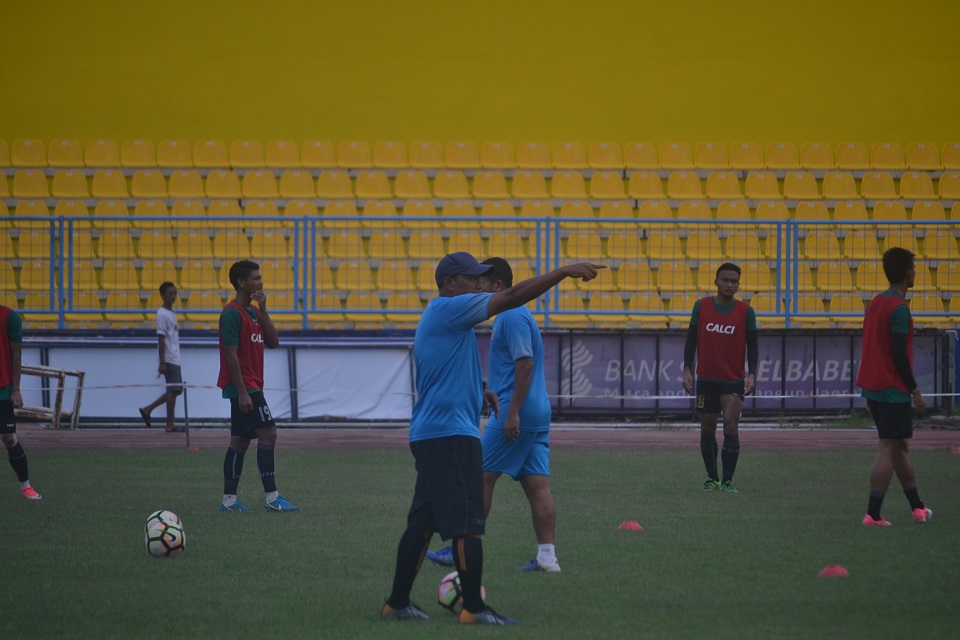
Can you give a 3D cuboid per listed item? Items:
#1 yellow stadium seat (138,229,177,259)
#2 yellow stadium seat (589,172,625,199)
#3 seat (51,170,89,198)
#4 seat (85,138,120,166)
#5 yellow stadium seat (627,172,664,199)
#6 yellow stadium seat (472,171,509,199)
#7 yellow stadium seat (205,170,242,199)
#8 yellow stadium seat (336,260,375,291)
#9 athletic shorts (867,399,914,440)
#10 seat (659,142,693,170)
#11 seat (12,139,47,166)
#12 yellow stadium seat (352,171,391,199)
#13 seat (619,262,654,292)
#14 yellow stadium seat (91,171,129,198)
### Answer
[{"bbox_3d":[-4.085,-0.949,91.045,0.455,0.355,0.410,0,0,-8],"label":"yellow stadium seat"},{"bbox_3d":[1.542,-1.640,87.777,0.440,0.345,0.420,0,0,-3],"label":"yellow stadium seat"},{"bbox_3d":[-5.144,-1.702,90.505,0.440,0.350,0.420,0,0,-5],"label":"seat"},{"bbox_3d":[-4.679,-2.076,89.232,0.450,0.350,0.420,0,0,-4],"label":"seat"},{"bbox_3d":[2.045,-1.662,88.961,0.450,0.350,0.420,0,0,-4],"label":"yellow stadium seat"},{"bbox_3d":[0.133,-1.707,91.013,0.440,0.350,0.420,0,0,-5],"label":"yellow stadium seat"},{"bbox_3d":[-3.155,-1.667,88.552,0.450,0.350,0.420,0,0,-4],"label":"yellow stadium seat"},{"bbox_3d":[-1.524,-0.534,88.003,0.440,0.350,0.420,0,0,-5],"label":"yellow stadium seat"},{"bbox_3d":[2.606,0.560,45.600,0.280,0.380,0.350,0,0,-35],"label":"athletic shorts"},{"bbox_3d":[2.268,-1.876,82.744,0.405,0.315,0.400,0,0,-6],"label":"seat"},{"bbox_3d":[-5.521,-2.046,88.223,0.440,0.345,0.420,0,0,-3],"label":"seat"},{"bbox_3d":[-1.337,-1.669,88.695,0.450,0.350,0.420,0,0,-4],"label":"yellow stadium seat"},{"bbox_3d":[1.856,-0.510,85.393,0.440,0.345,0.420,0,0,-3],"label":"seat"},{"bbox_3d":[-4.711,-1.728,91.723,0.450,0.355,0.420,0,0,-5],"label":"yellow stadium seat"}]

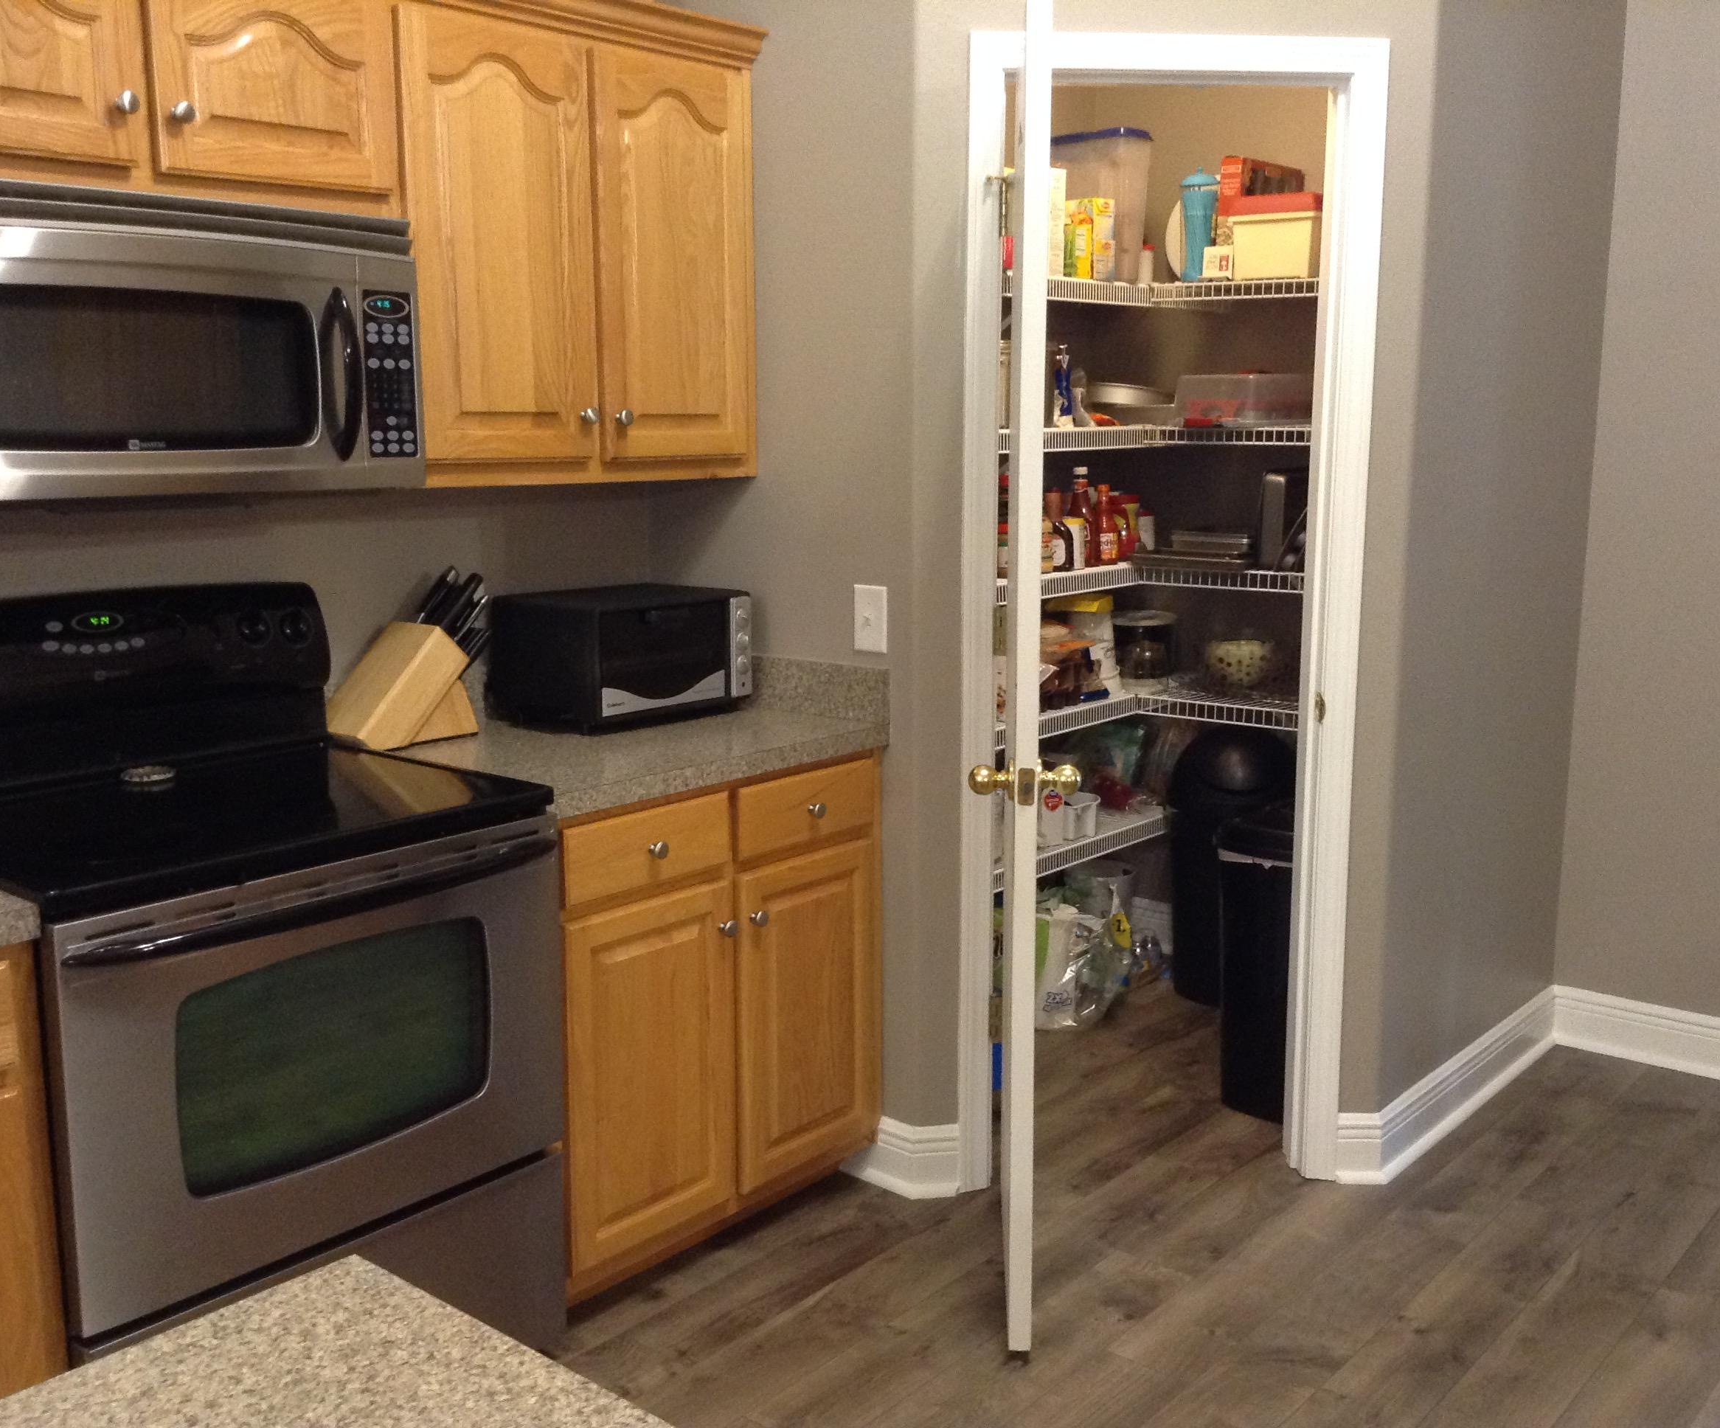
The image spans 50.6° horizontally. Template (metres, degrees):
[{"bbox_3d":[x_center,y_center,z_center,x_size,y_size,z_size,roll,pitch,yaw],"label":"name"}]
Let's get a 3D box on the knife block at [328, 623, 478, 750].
[{"bbox_3d":[-0.796,-0.055,3.117,0.120,0.204,0.266,7,12,35],"label":"knife block"}]

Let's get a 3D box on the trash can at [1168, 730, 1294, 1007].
[{"bbox_3d":[0.936,0.379,4.515,0.335,0.697,0.335,3,10,15],"label":"trash can"}]

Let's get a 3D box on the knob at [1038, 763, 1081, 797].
[{"bbox_3d":[0.300,0.101,2.763,0.066,0.051,0.051,0,9,-1],"label":"knob"}]

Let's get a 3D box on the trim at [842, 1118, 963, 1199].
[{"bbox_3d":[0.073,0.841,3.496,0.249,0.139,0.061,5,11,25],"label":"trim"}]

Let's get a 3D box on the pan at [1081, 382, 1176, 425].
[{"bbox_3d":[0.669,-0.765,4.517,0.240,0.110,0.240,1,10,8],"label":"pan"}]

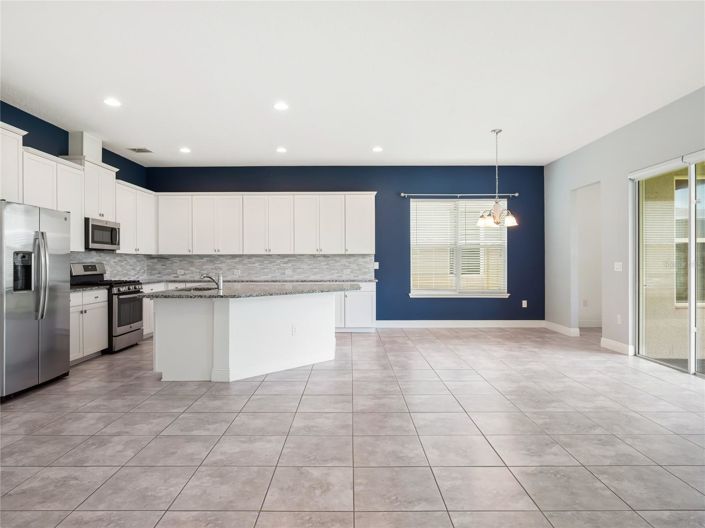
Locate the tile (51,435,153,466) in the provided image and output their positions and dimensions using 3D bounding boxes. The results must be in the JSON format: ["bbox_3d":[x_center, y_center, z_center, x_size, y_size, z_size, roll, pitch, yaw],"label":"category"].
[{"bbox_3d":[-1.591,1.218,2.648,0.455,0.012,0.443,0,0,0],"label":"tile"}]

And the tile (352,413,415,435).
[{"bbox_3d":[0.238,1.222,3.110,0.457,0.015,0.448,0,0,0],"label":"tile"}]

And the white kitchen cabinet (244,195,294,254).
[{"bbox_3d":[-1.520,-0.715,7.500,0.920,1.080,0.330,0,0,0],"label":"white kitchen cabinet"}]

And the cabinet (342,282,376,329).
[{"bbox_3d":[0.132,0.753,7.304,0.555,0.875,0.610,0,0,0],"label":"cabinet"}]

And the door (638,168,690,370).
[{"bbox_3d":[3.740,0.030,4.890,0.060,2.360,0.880,0,0,-1],"label":"door"}]

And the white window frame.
[{"bbox_3d":[2.010,-0.285,7.680,1.880,1.860,0.110,0,0,0],"label":"white window frame"}]

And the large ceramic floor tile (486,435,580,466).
[{"bbox_3d":[1.158,1.222,2.665,0.457,0.015,0.448,0,0,0],"label":"large ceramic floor tile"}]

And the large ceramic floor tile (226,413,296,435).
[{"bbox_3d":[-0.676,1.215,3.082,0.455,0.012,0.443,0,0,0],"label":"large ceramic floor tile"}]

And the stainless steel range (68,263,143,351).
[{"bbox_3d":[-3.525,0.615,5.820,0.690,1.190,0.755,0,0,0],"label":"stainless steel range"}]

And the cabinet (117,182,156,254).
[{"bbox_3d":[-3.700,-0.715,6.750,0.340,1.090,1.200,0,0,-1],"label":"cabinet"}]

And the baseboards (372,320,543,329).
[{"bbox_3d":[2.013,1.121,7.546,3.135,0.135,0.016,0,0,0],"label":"baseboards"}]

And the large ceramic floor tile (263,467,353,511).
[{"bbox_3d":[-0.225,1.217,2.218,0.460,0.010,0.436,0,0,0],"label":"large ceramic floor tile"}]

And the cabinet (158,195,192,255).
[{"bbox_3d":[-3.190,-0.713,7.515,0.620,1.080,0.330,0,0,0],"label":"cabinet"}]

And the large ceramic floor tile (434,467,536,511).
[{"bbox_3d":[0.700,1.222,2.222,0.457,0.015,0.448,0,0,0],"label":"large ceramic floor tile"}]

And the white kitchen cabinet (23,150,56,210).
[{"bbox_3d":[-3.740,-0.700,4.670,0.330,1.075,0.507,0,0,0],"label":"white kitchen cabinet"}]

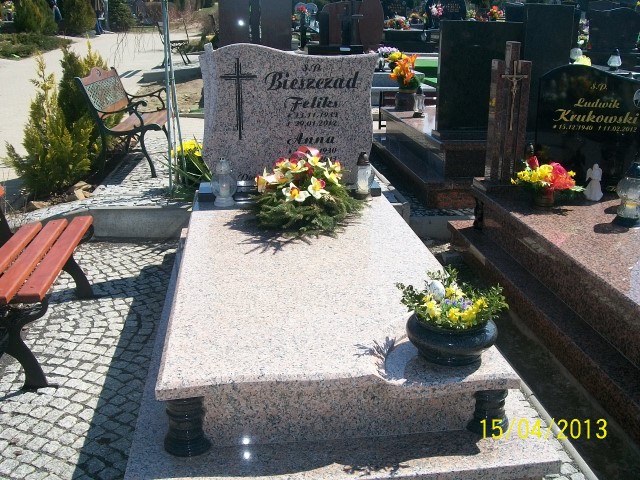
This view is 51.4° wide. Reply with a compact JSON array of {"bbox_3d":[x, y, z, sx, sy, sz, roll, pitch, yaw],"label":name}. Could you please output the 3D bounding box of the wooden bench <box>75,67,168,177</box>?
[{"bbox_3d":[-1.514,-0.996,5.386,0.580,0.780,1.100,-1,17,-4],"label":"wooden bench"}]

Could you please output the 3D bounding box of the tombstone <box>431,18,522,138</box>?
[{"bbox_3d":[1.012,-1.046,4.288,0.540,0.700,0.090,-2,17,-7],"label":"tombstone"}]

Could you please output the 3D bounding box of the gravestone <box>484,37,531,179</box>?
[{"bbox_3d":[1.135,-0.769,4.010,0.210,0.830,0.120,-2,17,-7],"label":"gravestone"}]

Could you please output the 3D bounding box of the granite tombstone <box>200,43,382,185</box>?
[{"bbox_3d":[-0.186,-0.749,3.980,1.030,0.830,0.080,-2,17,-7],"label":"granite tombstone"}]

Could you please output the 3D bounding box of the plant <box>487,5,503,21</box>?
[{"bbox_3d":[2.551,-3.329,9.744,0.240,0.250,0.240,-2,18,-7],"label":"plant"}]

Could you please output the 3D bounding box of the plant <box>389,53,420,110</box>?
[{"bbox_3d":[0.705,-1.315,5.545,0.270,0.460,0.260,-2,18,-7],"label":"plant"}]

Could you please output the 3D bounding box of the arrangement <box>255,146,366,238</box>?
[{"bbox_3d":[-0.074,-0.286,3.589,0.580,0.340,0.520,-2,18,-7],"label":"arrangement"}]

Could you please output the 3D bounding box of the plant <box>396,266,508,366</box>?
[{"bbox_3d":[0.430,0.246,2.251,0.370,0.270,0.360,-2,18,-7],"label":"plant"}]

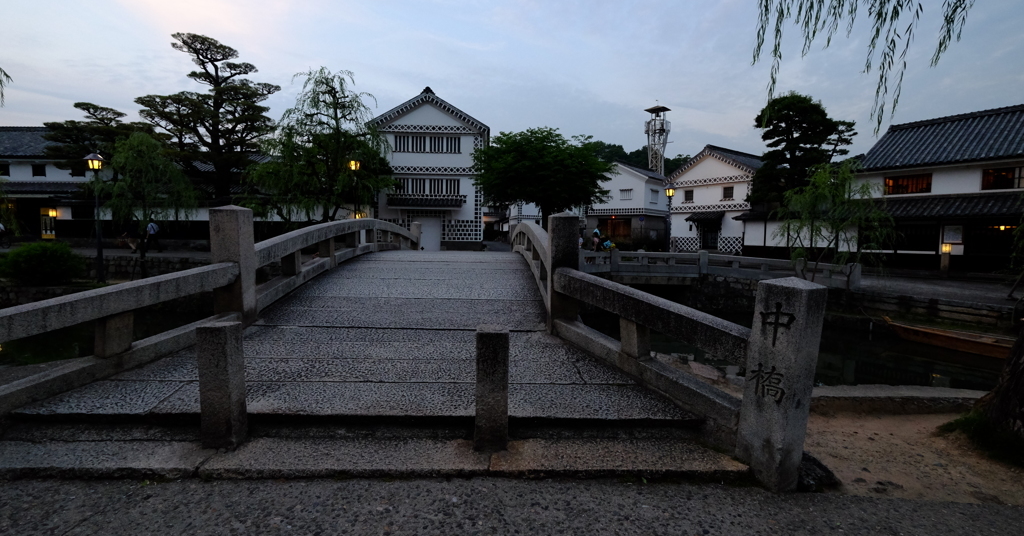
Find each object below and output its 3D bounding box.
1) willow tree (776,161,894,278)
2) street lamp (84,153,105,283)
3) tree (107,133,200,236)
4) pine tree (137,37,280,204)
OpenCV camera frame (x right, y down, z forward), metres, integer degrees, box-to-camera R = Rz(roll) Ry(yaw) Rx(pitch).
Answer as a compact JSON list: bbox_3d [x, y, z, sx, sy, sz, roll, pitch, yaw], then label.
[{"bbox_3d":[6.942,-0.735,9.264,2.200,3.190,2.100,4,6,37],"label":"willow tree"},{"bbox_3d":[-16.022,-1.924,16.516,0.580,4.930,0.580,-4,6,-44],"label":"street lamp"},{"bbox_3d":[-14.040,-2.385,16.678,2.950,5.780,2.800,-3,6,-40],"label":"tree"},{"bbox_3d":[-18.965,-7.857,26.785,7.800,13.220,7.400,-2,5,-35],"label":"pine tree"}]

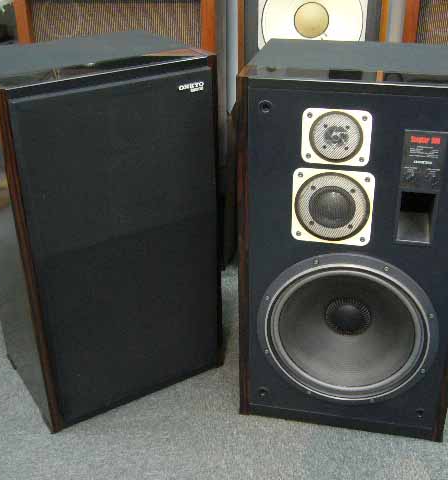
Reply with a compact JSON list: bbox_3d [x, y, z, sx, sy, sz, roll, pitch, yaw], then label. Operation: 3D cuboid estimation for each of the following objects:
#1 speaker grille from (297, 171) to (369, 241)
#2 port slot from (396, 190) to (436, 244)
[{"bbox_3d":[0.216,-0.068,1.282,0.149,0.149,0.020,6,28,12],"label":"speaker grille"},{"bbox_3d":[0.376,-0.055,1.270,0.065,0.108,0.055,6,28,12],"label":"port slot"}]

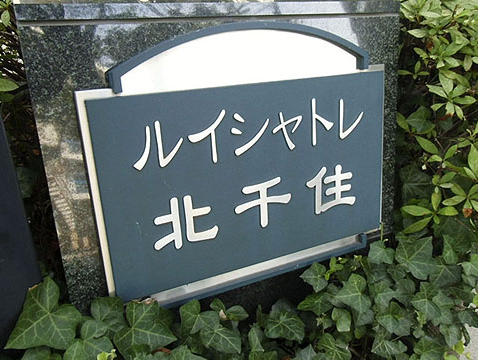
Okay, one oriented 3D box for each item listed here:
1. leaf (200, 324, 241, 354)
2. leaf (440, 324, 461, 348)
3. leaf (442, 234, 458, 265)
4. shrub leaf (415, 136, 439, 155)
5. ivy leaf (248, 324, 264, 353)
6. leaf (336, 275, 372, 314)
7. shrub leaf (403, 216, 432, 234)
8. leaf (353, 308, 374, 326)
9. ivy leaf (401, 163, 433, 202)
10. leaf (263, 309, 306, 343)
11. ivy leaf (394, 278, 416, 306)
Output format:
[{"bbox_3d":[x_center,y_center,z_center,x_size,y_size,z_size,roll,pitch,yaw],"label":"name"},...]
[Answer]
[{"bbox_3d":[-0.029,0.248,0.518,0.065,0.054,0.016,-9,-13,-13],"label":"leaf"},{"bbox_3d":[0.468,0.346,0.736,0.049,0.058,0.015,-4,-14,7],"label":"leaf"},{"bbox_3d":[0.474,0.157,0.750,0.036,0.067,0.015,5,-17,30],"label":"leaf"},{"bbox_3d":[0.419,-0.077,0.740,0.063,0.027,0.010,37,-9,21],"label":"shrub leaf"},{"bbox_3d":[0.029,0.274,0.575,0.024,0.048,0.010,-10,-30,7],"label":"ivy leaf"},{"bbox_3d":[0.216,0.214,0.628,0.071,0.075,0.019,-5,-11,0],"label":"leaf"},{"bbox_3d":[0.389,0.099,0.725,0.068,0.025,0.010,-30,-28,-5],"label":"shrub leaf"},{"bbox_3d":[0.246,0.272,0.658,0.043,0.044,0.012,-5,-13,0],"label":"leaf"},{"bbox_3d":[0.421,0.008,0.794,0.076,0.091,0.023,-4,6,4],"label":"ivy leaf"},{"bbox_3d":[0.081,0.262,0.595,0.075,0.066,0.019,-7,-13,-7],"label":"leaf"},{"bbox_3d":[0.351,0.238,0.705,0.046,0.059,0.013,-4,-28,7],"label":"ivy leaf"}]

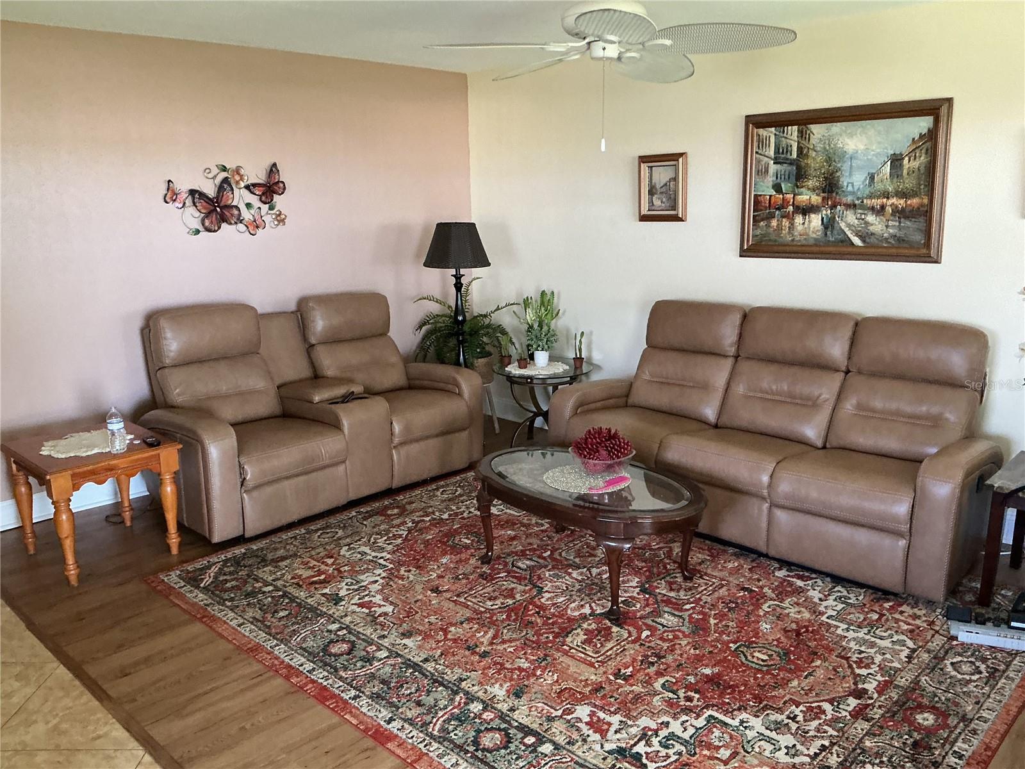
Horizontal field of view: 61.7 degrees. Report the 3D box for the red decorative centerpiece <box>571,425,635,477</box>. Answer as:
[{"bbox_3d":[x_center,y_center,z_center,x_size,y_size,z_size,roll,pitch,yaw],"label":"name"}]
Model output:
[{"bbox_3d":[0.387,0.277,3.665,0.280,0.200,0.280,-1,12,0],"label":"red decorative centerpiece"}]

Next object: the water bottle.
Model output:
[{"bbox_3d":[-1.755,0.200,3.802,0.066,0.198,0.066,11,17,43],"label":"water bottle"}]

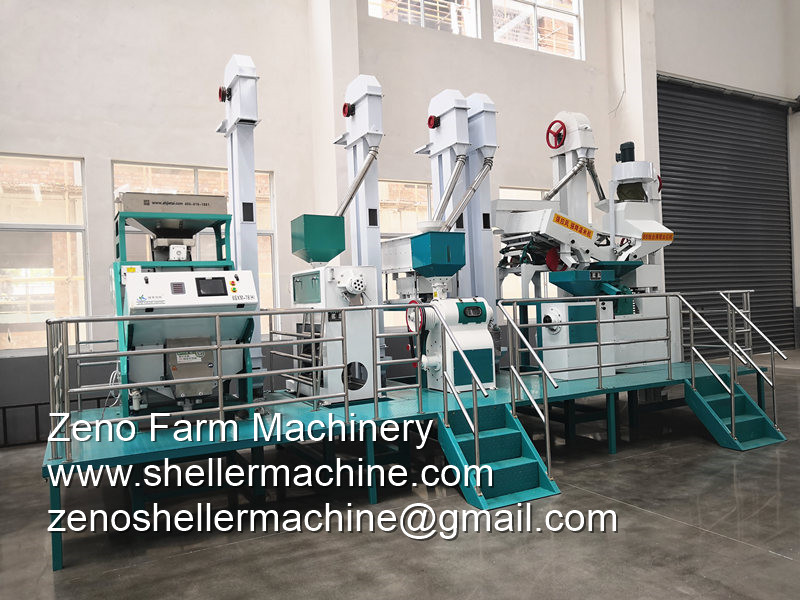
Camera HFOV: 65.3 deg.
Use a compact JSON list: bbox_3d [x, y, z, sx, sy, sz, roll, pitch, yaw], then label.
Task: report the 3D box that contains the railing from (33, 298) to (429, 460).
[{"bbox_3d":[-0.985,0.544,4.745,2.951,0.939,0.065,-2,0,-28],"label":"railing"}]

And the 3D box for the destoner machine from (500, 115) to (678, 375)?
[{"bbox_3d":[2.295,-0.810,7.957,2.550,3.350,1.600,-2,0,-28],"label":"destoner machine"}]

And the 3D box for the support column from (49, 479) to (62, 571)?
[{"bbox_3d":[-2.210,1.423,4.015,0.062,0.572,0.062,-2,0,-28],"label":"support column"}]

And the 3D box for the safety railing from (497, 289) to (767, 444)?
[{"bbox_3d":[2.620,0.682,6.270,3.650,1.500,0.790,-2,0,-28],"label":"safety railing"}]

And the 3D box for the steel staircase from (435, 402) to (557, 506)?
[{"bbox_3d":[0.819,1.276,5.226,0.728,0.650,0.669,-2,0,-28],"label":"steel staircase"}]

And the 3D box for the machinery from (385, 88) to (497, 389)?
[{"bbox_3d":[0.570,-0.798,7.185,1.720,3.450,1.450,-2,0,-28],"label":"machinery"}]

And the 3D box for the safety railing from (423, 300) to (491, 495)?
[{"bbox_3d":[0.502,0.790,5.111,0.065,1.514,0.741,-2,0,-28],"label":"safety railing"}]

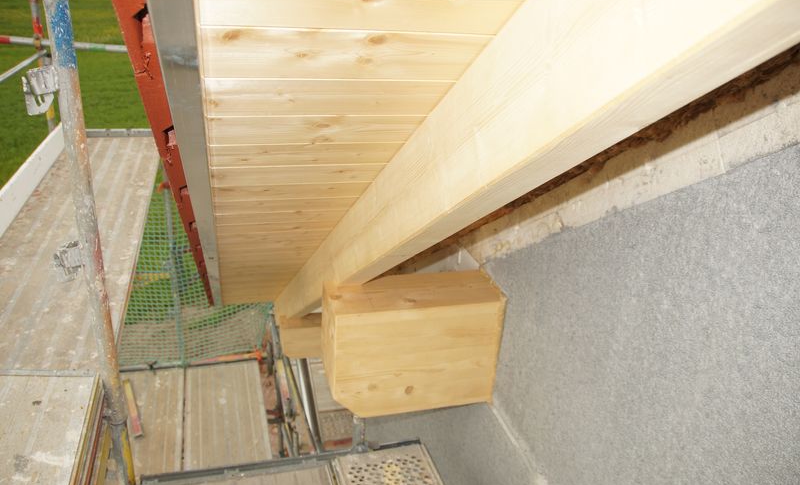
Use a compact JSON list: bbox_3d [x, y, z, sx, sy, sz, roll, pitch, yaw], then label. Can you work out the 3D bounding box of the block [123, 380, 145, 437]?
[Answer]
[{"bbox_3d":[-2.044,1.261,4.579,0.048,0.031,0.672,-9,27,-28],"label":"block"}]

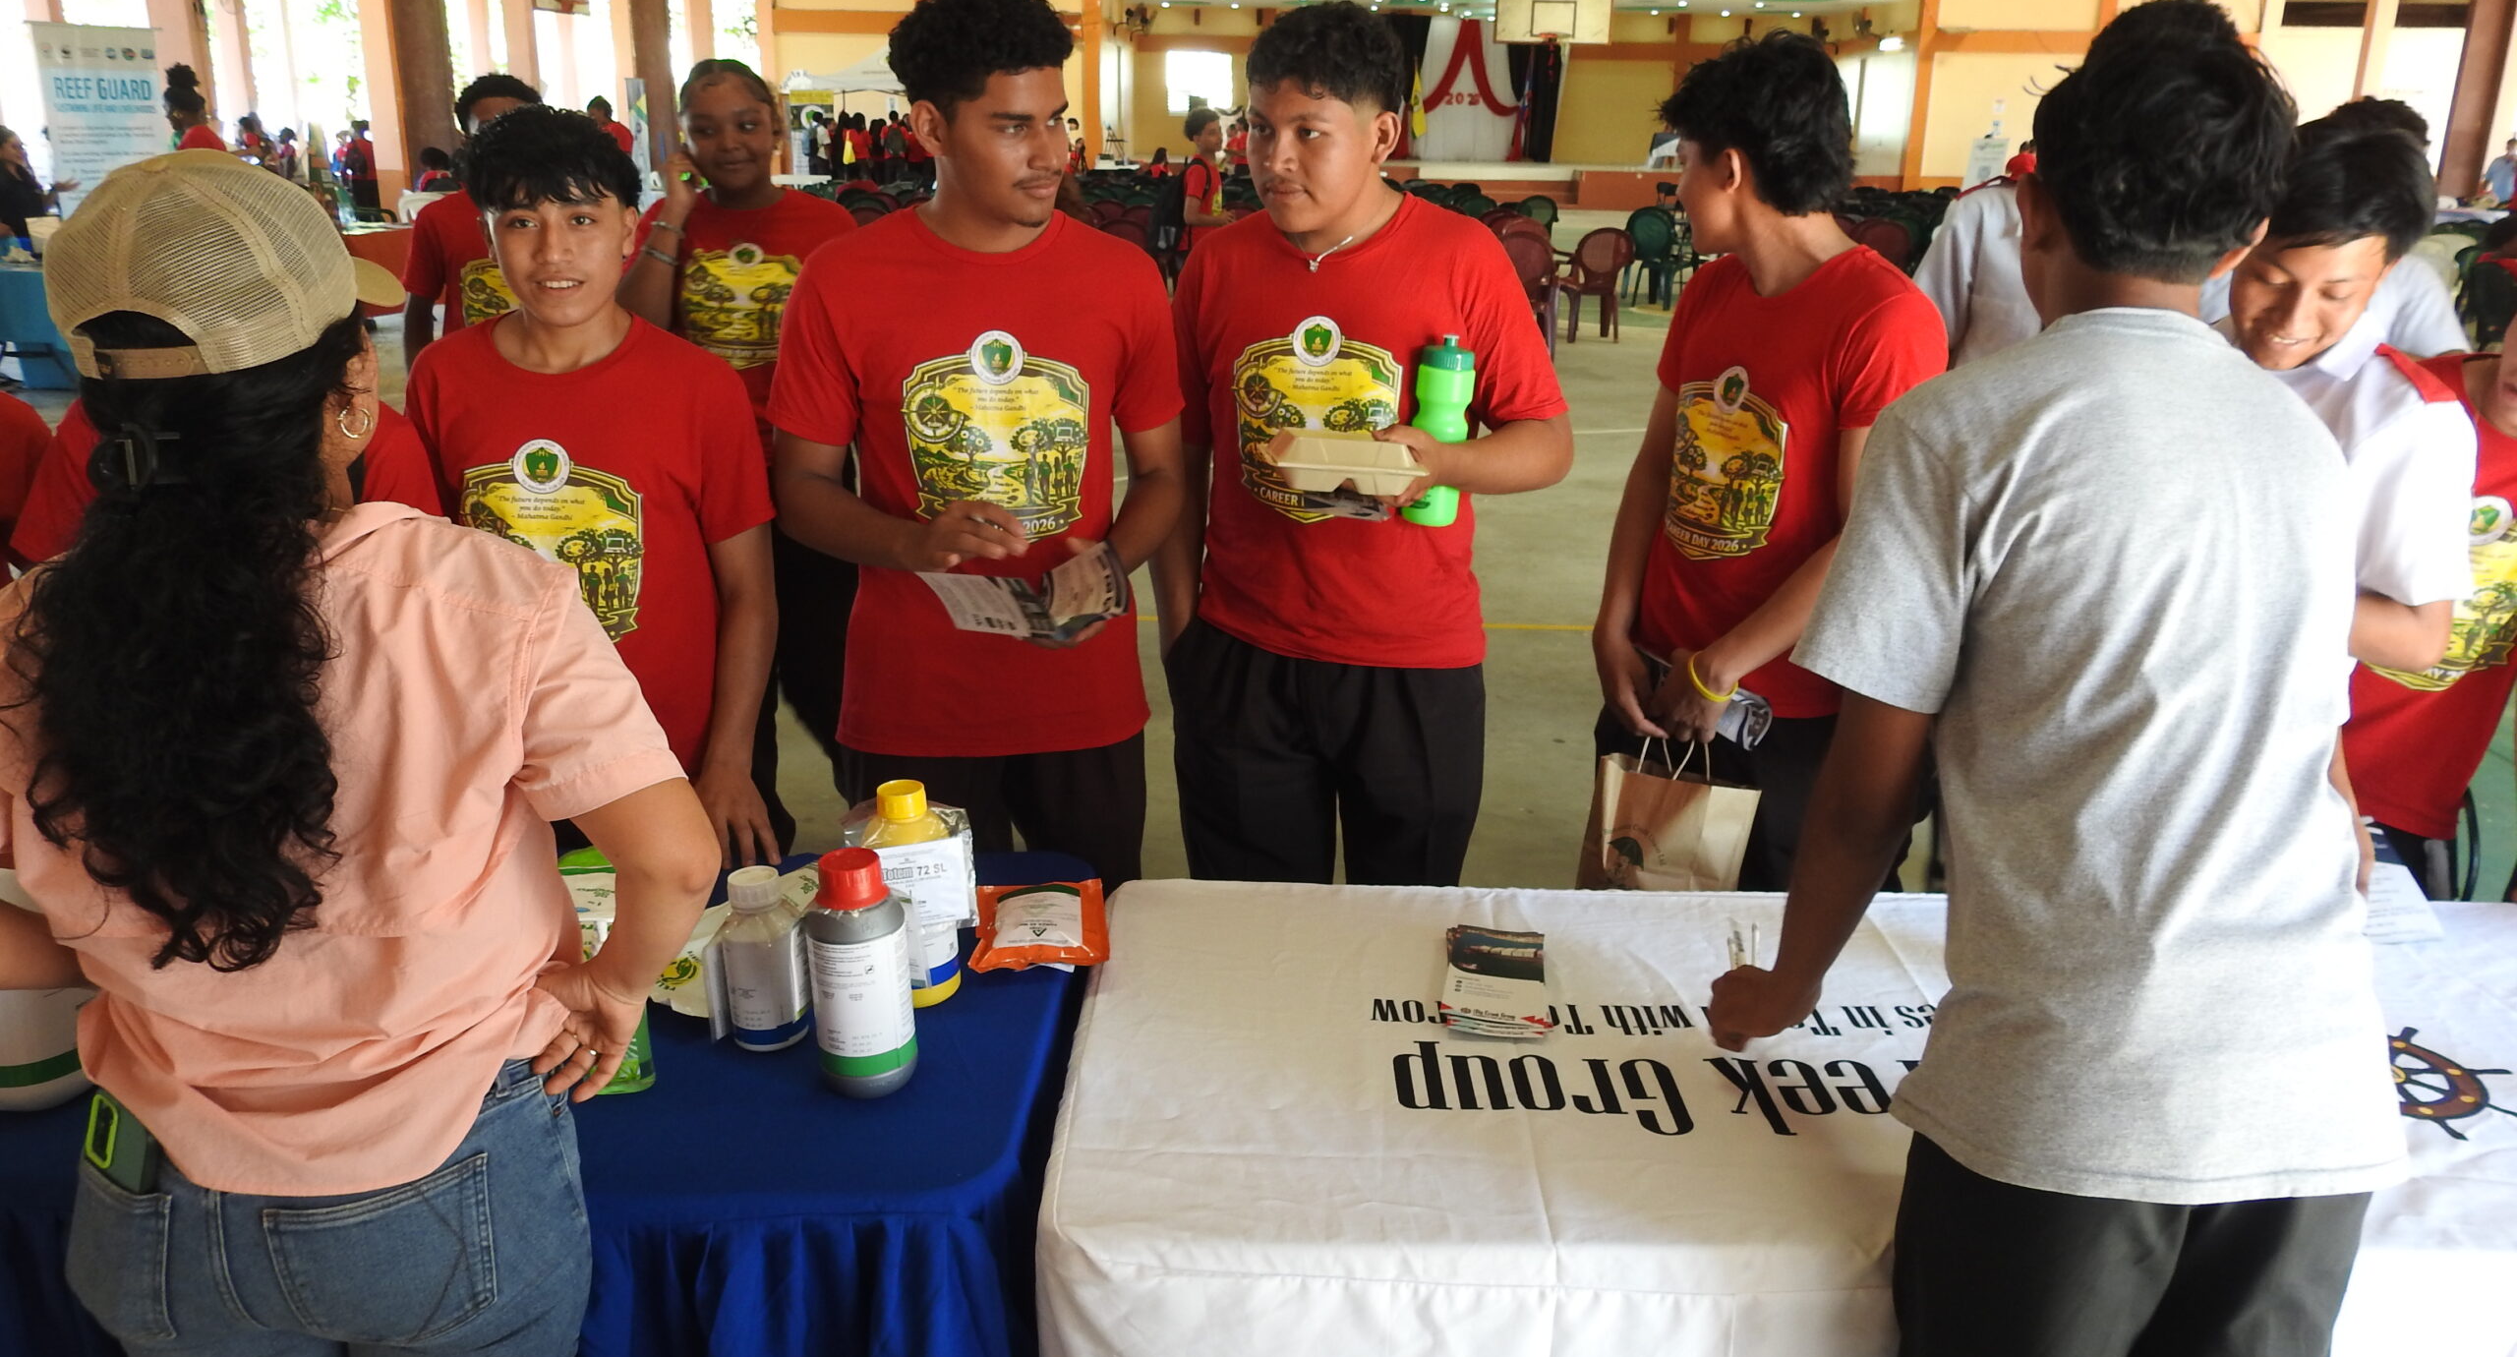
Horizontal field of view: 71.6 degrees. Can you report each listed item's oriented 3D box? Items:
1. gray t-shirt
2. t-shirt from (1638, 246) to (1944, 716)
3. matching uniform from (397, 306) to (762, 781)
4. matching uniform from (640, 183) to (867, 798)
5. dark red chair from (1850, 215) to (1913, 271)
[{"bbox_3d":[0.604,0.038,1.288,0.450,0.620,0.310,6,18,15],"label":"gray t-shirt"},{"bbox_3d":[0.727,-0.263,2.388,0.270,0.640,0.440,-10,21,-31],"label":"t-shirt"},{"bbox_3d":[-0.800,-0.111,2.130,0.440,0.645,0.250,-3,18,-11],"label":"matching uniform"},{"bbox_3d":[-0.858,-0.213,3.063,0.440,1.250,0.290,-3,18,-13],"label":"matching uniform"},{"bbox_3d":[5.178,-3.427,14.724,0.560,0.840,0.560,1,18,0],"label":"dark red chair"}]

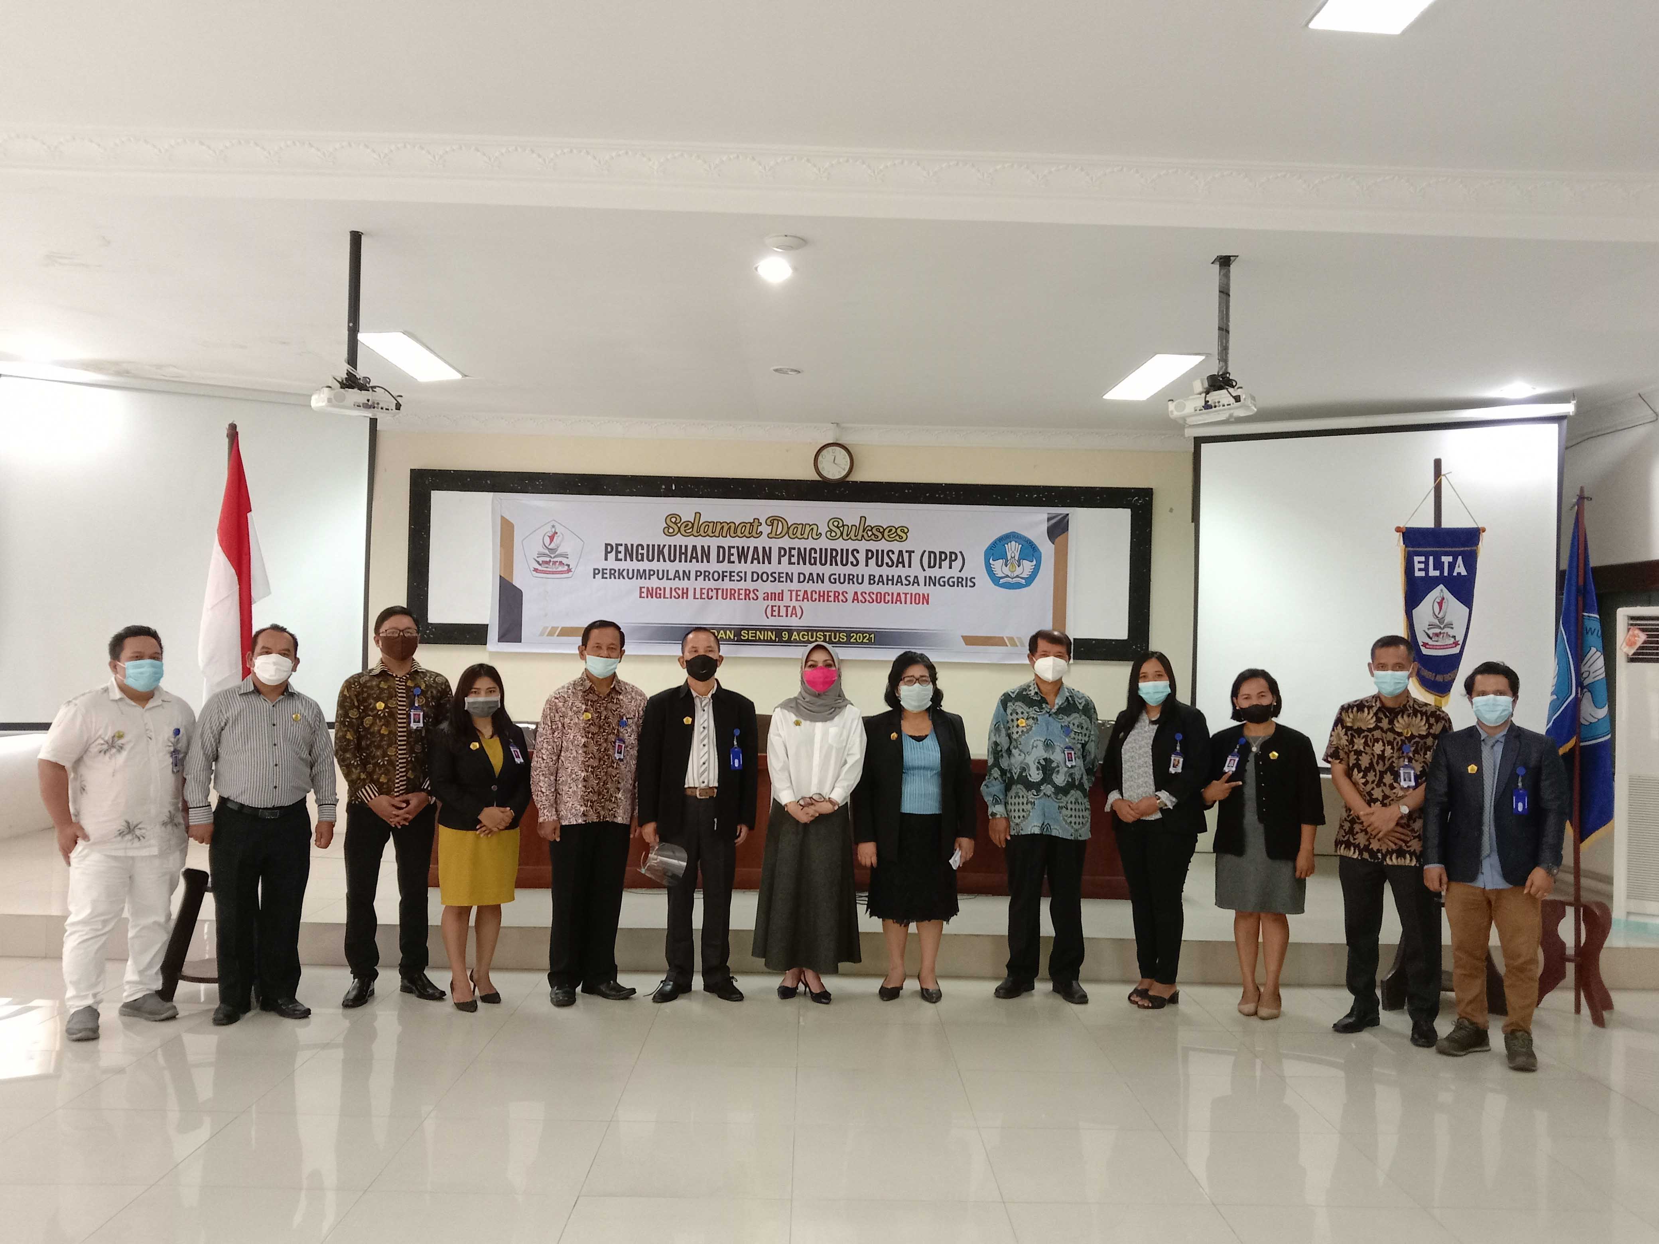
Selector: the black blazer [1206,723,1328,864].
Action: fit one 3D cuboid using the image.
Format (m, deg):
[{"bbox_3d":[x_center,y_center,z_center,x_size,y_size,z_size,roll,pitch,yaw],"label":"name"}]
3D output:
[{"bbox_3d":[1.999,0.783,5.749,0.537,0.638,0.300,1,-2,26],"label":"black blazer"}]

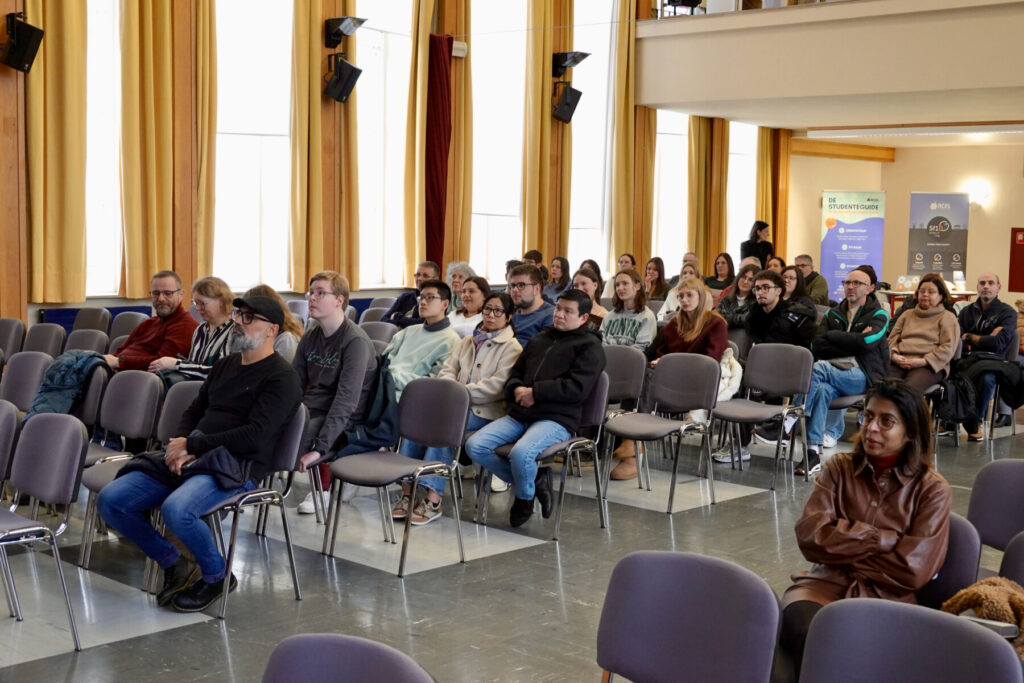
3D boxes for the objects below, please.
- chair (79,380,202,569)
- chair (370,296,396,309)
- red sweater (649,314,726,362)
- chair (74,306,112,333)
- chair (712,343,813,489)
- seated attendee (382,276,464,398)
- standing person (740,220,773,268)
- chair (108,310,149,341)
[{"bbox_3d":[-1.589,0.598,5.939,0.520,0.825,0.570,6,7,43],"label":"chair"},{"bbox_3d":[-1.300,0.029,12.140,0.520,0.825,0.570,6,7,43],"label":"chair"},{"bbox_3d":[1.101,0.089,8.573,0.500,0.540,0.420,6,7,43],"label":"red sweater"},{"bbox_3d":[-3.393,0.165,10.299,0.520,0.825,0.570,6,7,43],"label":"chair"},{"bbox_3d":[1.475,0.434,8.255,0.520,0.825,0.570,6,7,43],"label":"chair"},{"bbox_3d":[-0.681,0.267,7.588,0.520,1.210,0.830,6,7,43],"label":"seated attendee"},{"bbox_3d":[2.792,-0.605,15.670,0.420,1.580,0.290,-1,6,-18],"label":"standing person"},{"bbox_3d":[-3.015,0.201,10.024,0.525,0.820,0.540,6,7,44],"label":"chair"}]

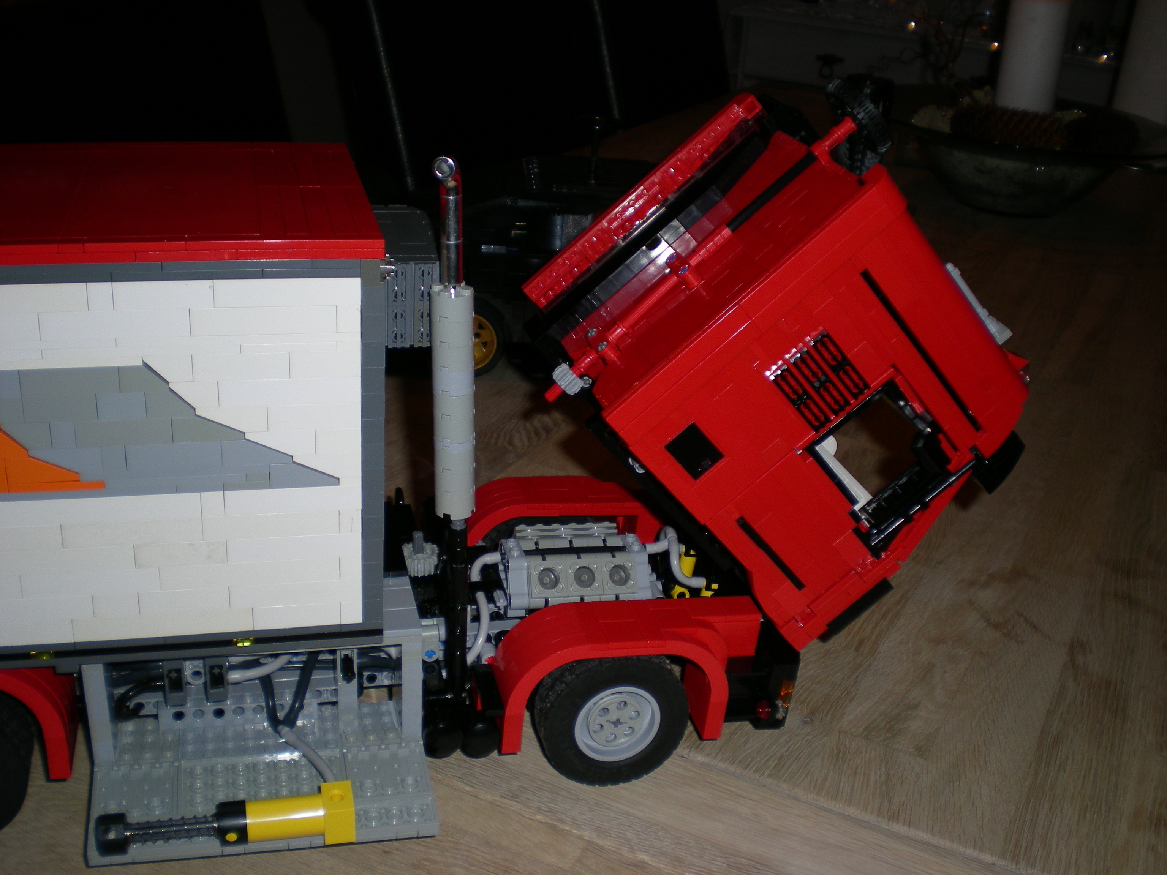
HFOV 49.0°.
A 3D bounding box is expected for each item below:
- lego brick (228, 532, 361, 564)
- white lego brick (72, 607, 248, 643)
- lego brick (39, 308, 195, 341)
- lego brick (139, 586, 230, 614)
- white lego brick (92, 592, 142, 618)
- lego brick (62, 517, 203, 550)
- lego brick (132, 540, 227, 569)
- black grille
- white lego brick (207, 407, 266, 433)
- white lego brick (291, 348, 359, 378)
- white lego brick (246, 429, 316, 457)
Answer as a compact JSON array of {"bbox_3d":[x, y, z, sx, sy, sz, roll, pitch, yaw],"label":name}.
[{"bbox_3d":[-0.106,0.038,0.471,0.048,0.010,0.008,-2,23,-14],"label":"lego brick"},{"bbox_3d":[-0.154,0.067,0.471,0.064,0.010,0.008,-2,23,-14],"label":"white lego brick"},{"bbox_3d":[-0.157,-0.039,0.431,0.048,0.010,0.008,-2,22,-13],"label":"lego brick"},{"bbox_3d":[-0.147,0.059,0.473,0.032,0.010,0.008,-2,22,-13],"label":"lego brick"},{"bbox_3d":[-0.169,0.058,0.464,0.016,0.010,0.008,-2,23,-14],"label":"white lego brick"},{"bbox_3d":[-0.159,0.032,0.454,0.048,0.010,0.008,-2,23,-14],"label":"lego brick"},{"bbox_3d":[-0.145,0.041,0.463,0.032,0.010,0.008,-2,23,-14],"label":"lego brick"},{"bbox_3d":[0.089,-0.021,0.483,0.028,0.032,0.004,-41,28,5],"label":"black grille"},{"bbox_3d":[-0.124,-0.008,0.452,0.024,0.010,0.008,-2,22,-13],"label":"white lego brick"},{"bbox_3d":[-0.091,-0.027,0.448,0.024,0.010,0.008,-2,23,-14],"label":"white lego brick"},{"bbox_3d":[-0.107,0.000,0.453,0.024,0.010,0.008,-2,23,-14],"label":"white lego brick"}]

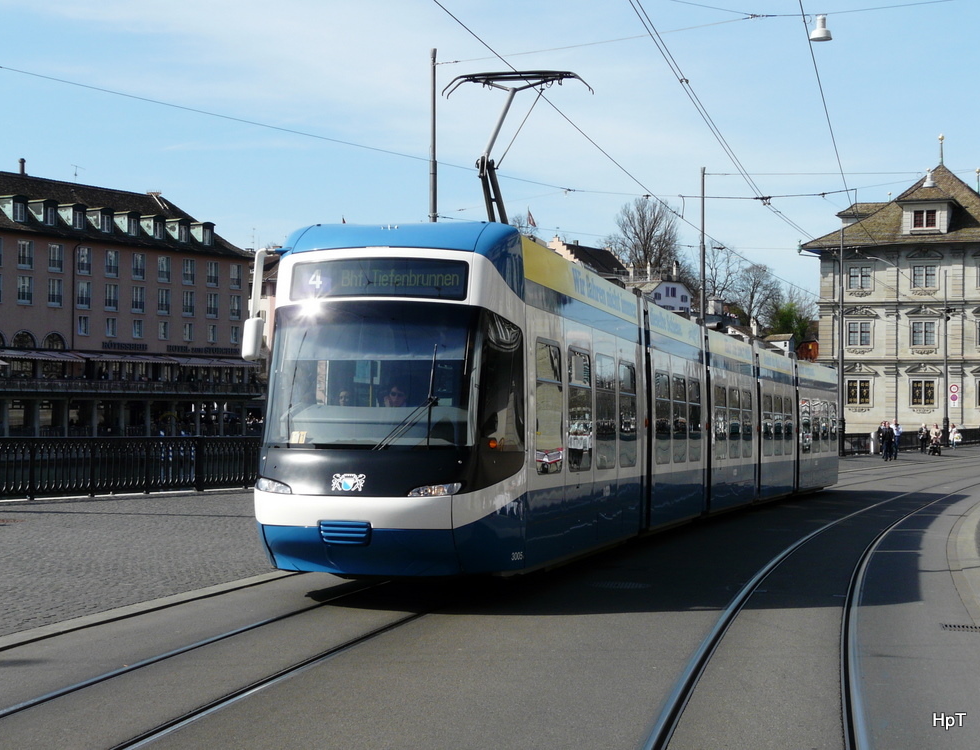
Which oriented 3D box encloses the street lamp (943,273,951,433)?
[{"bbox_3d":[29.462,-1.129,110.000,0.380,11.300,0.380,0,-1,27],"label":"street lamp"}]

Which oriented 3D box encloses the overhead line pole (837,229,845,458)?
[{"bbox_3d":[17.014,-1.646,82.500,0.320,11.100,0.320,0,-1,26],"label":"overhead line pole"}]

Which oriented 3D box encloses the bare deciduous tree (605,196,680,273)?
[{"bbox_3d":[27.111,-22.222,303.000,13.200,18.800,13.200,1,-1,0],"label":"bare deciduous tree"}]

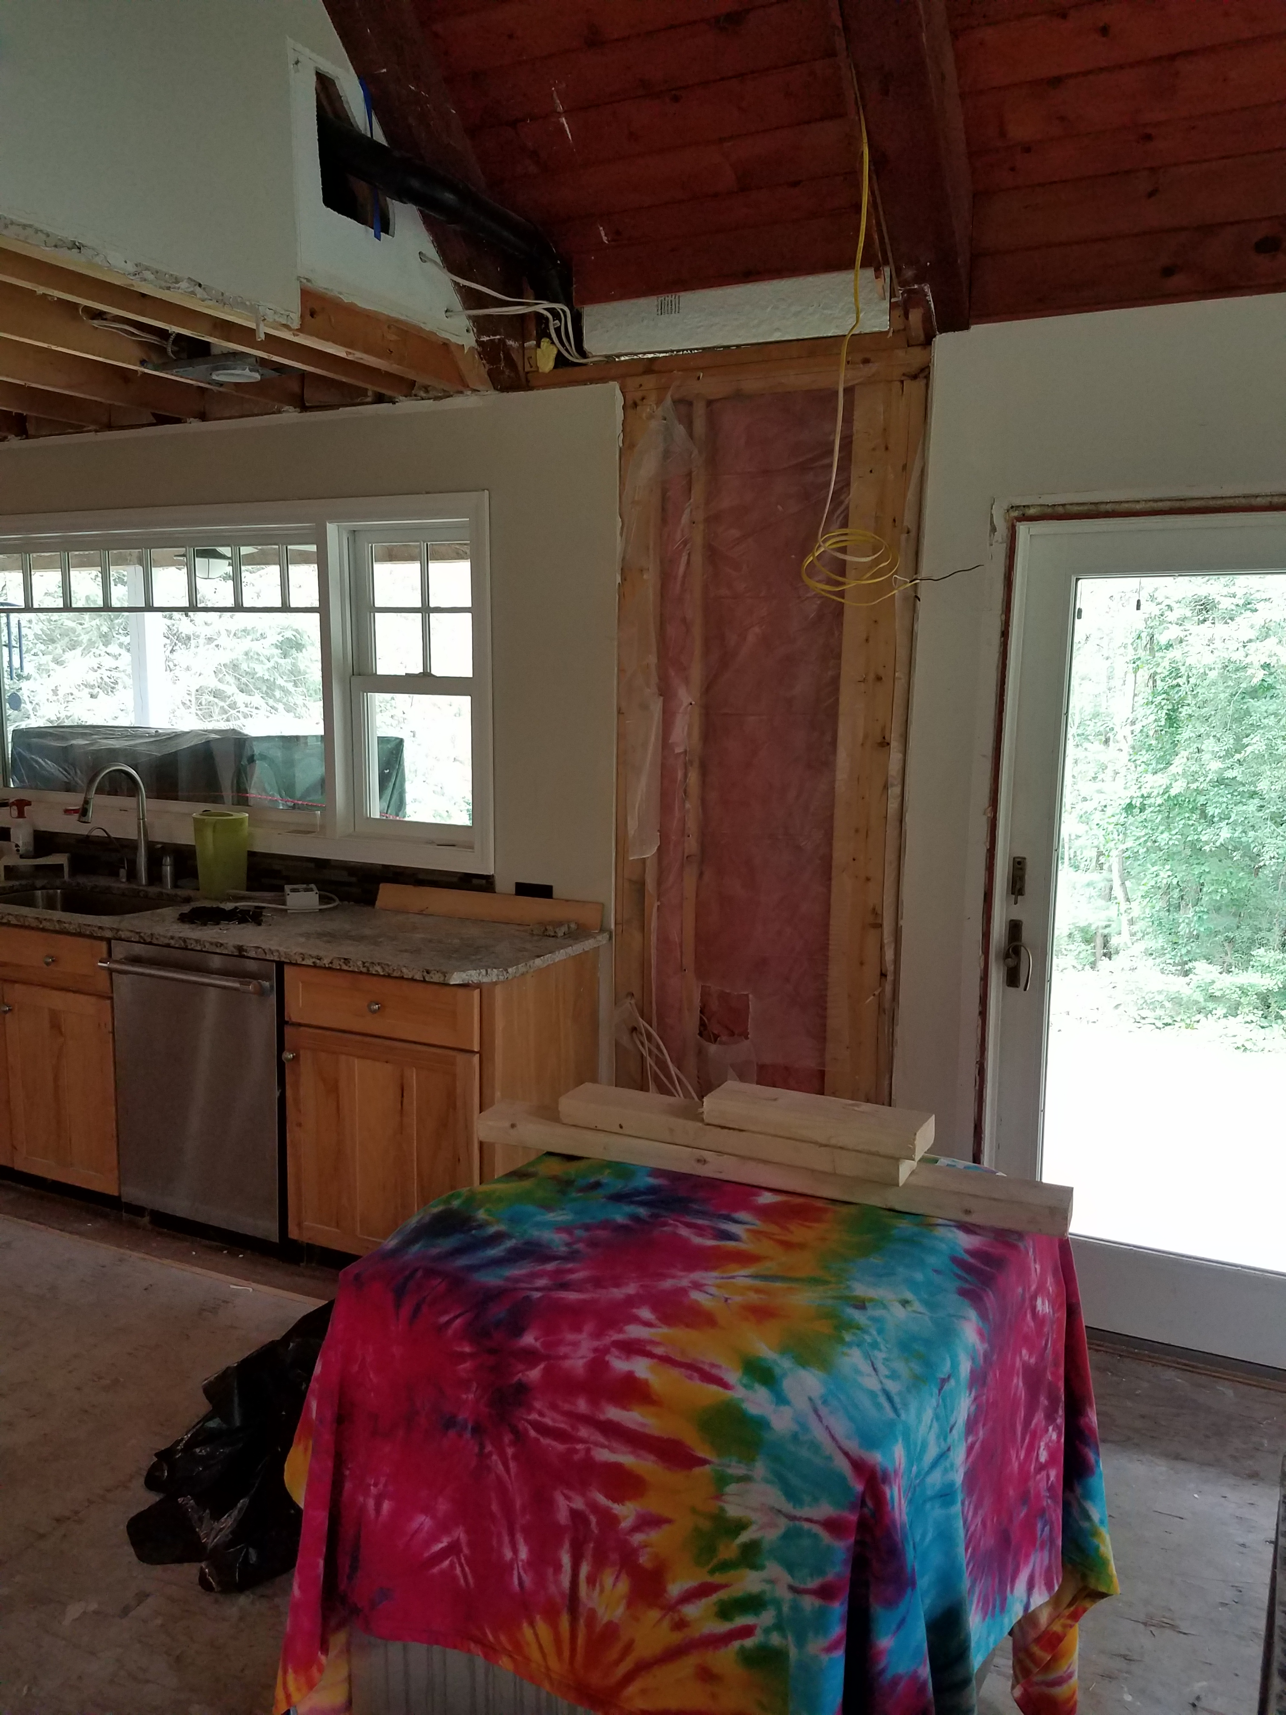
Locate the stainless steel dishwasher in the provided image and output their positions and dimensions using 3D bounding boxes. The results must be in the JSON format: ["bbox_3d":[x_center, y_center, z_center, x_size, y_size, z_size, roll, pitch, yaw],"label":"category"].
[{"bbox_3d":[-1.176,0.632,3.928,0.597,0.835,0.610,5,9,24],"label":"stainless steel dishwasher"}]

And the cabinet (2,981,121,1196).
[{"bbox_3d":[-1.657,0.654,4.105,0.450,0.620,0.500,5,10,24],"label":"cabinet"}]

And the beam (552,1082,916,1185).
[{"bbox_3d":[0.135,0.420,1.975,0.550,0.038,0.089,5,10,26],"label":"beam"}]

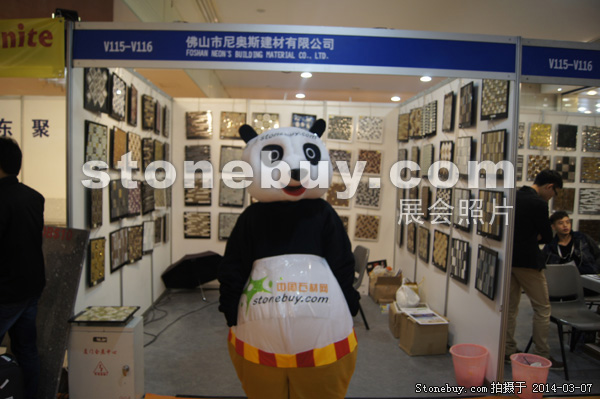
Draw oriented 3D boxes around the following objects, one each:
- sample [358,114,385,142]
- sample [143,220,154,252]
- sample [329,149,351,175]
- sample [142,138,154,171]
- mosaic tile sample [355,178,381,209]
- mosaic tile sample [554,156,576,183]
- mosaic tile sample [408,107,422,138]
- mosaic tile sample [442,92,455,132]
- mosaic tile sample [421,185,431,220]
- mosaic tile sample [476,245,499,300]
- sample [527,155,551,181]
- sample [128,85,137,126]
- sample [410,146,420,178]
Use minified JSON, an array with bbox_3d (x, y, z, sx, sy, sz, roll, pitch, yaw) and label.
[{"bbox_3d":[0.947,-0.938,6.067,0.345,0.357,0.025,1,3,-3],"label":"sample"},{"bbox_3d":[-1.587,0.407,4.707,0.025,0.345,0.335,1,3,3],"label":"sample"},{"bbox_3d":[0.536,-0.494,5.985,0.325,0.335,0.030,1,3,-3],"label":"sample"},{"bbox_3d":[-1.582,-0.467,4.696,0.030,0.345,0.335,1,3,-3],"label":"sample"},{"bbox_3d":[0.918,-0.050,6.024,0.340,0.342,0.026,1,4,-3],"label":"mosaic tile sample"},{"bbox_3d":[3.679,-0.421,6.244,0.320,0.358,0.025,1,3,-3],"label":"mosaic tile sample"},{"bbox_3d":[1.351,-0.877,5.210,0.022,0.346,0.338,1,3,-8],"label":"mosaic tile sample"},{"bbox_3d":[1.392,-0.810,4.190,0.025,0.355,0.335,1,3,4],"label":"mosaic tile sample"},{"bbox_3d":[1.323,0.043,4.703,0.026,0.342,0.340,2,4,2],"label":"mosaic tile sample"},{"bbox_3d":[1.412,0.541,3.383,0.022,0.347,0.343,3,3,1],"label":"mosaic tile sample"},{"bbox_3d":[3.248,-0.415,6.106,0.310,0.352,0.030,1,3,-3],"label":"sample"},{"bbox_3d":[-1.519,-0.854,4.086,0.035,0.350,0.325,1,3,-11],"label":"sample"},{"bbox_3d":[1.335,-0.423,5.170,0.030,0.345,0.335,1,3,-3],"label":"sample"}]

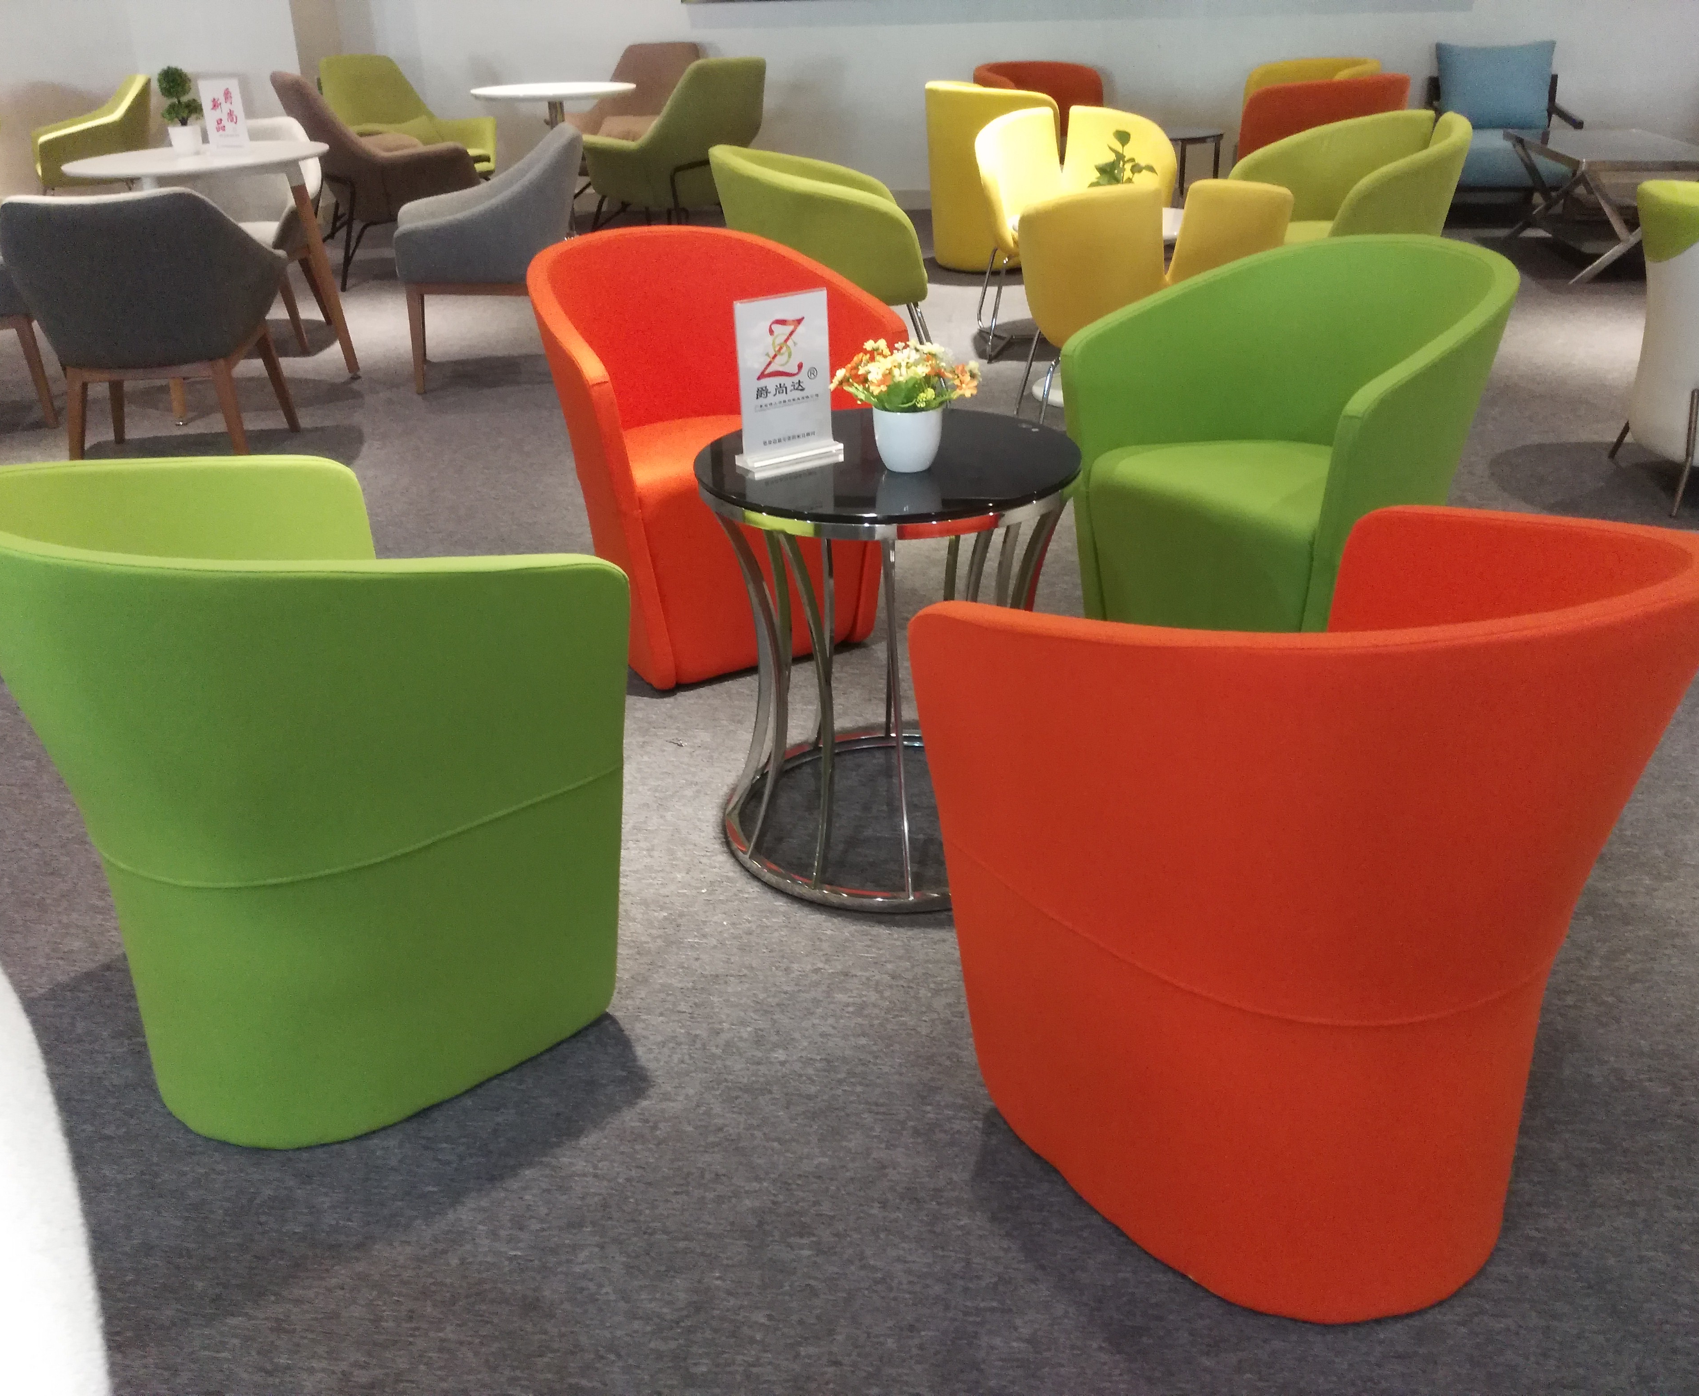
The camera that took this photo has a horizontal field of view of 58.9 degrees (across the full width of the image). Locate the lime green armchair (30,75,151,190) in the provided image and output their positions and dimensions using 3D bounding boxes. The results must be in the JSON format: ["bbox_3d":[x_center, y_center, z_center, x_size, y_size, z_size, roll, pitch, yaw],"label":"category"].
[{"bbox_3d":[-4.105,-2.950,8.227,0.650,0.815,0.640,-17,30,-28],"label":"lime green armchair"}]

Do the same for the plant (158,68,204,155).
[{"bbox_3d":[-2.074,-1.815,4.665,0.130,0.255,0.130,-2,25,0],"label":"plant"}]

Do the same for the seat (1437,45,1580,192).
[{"bbox_3d":[3.050,-2.631,7.092,0.640,0.790,0.730,2,26,9],"label":"seat"}]

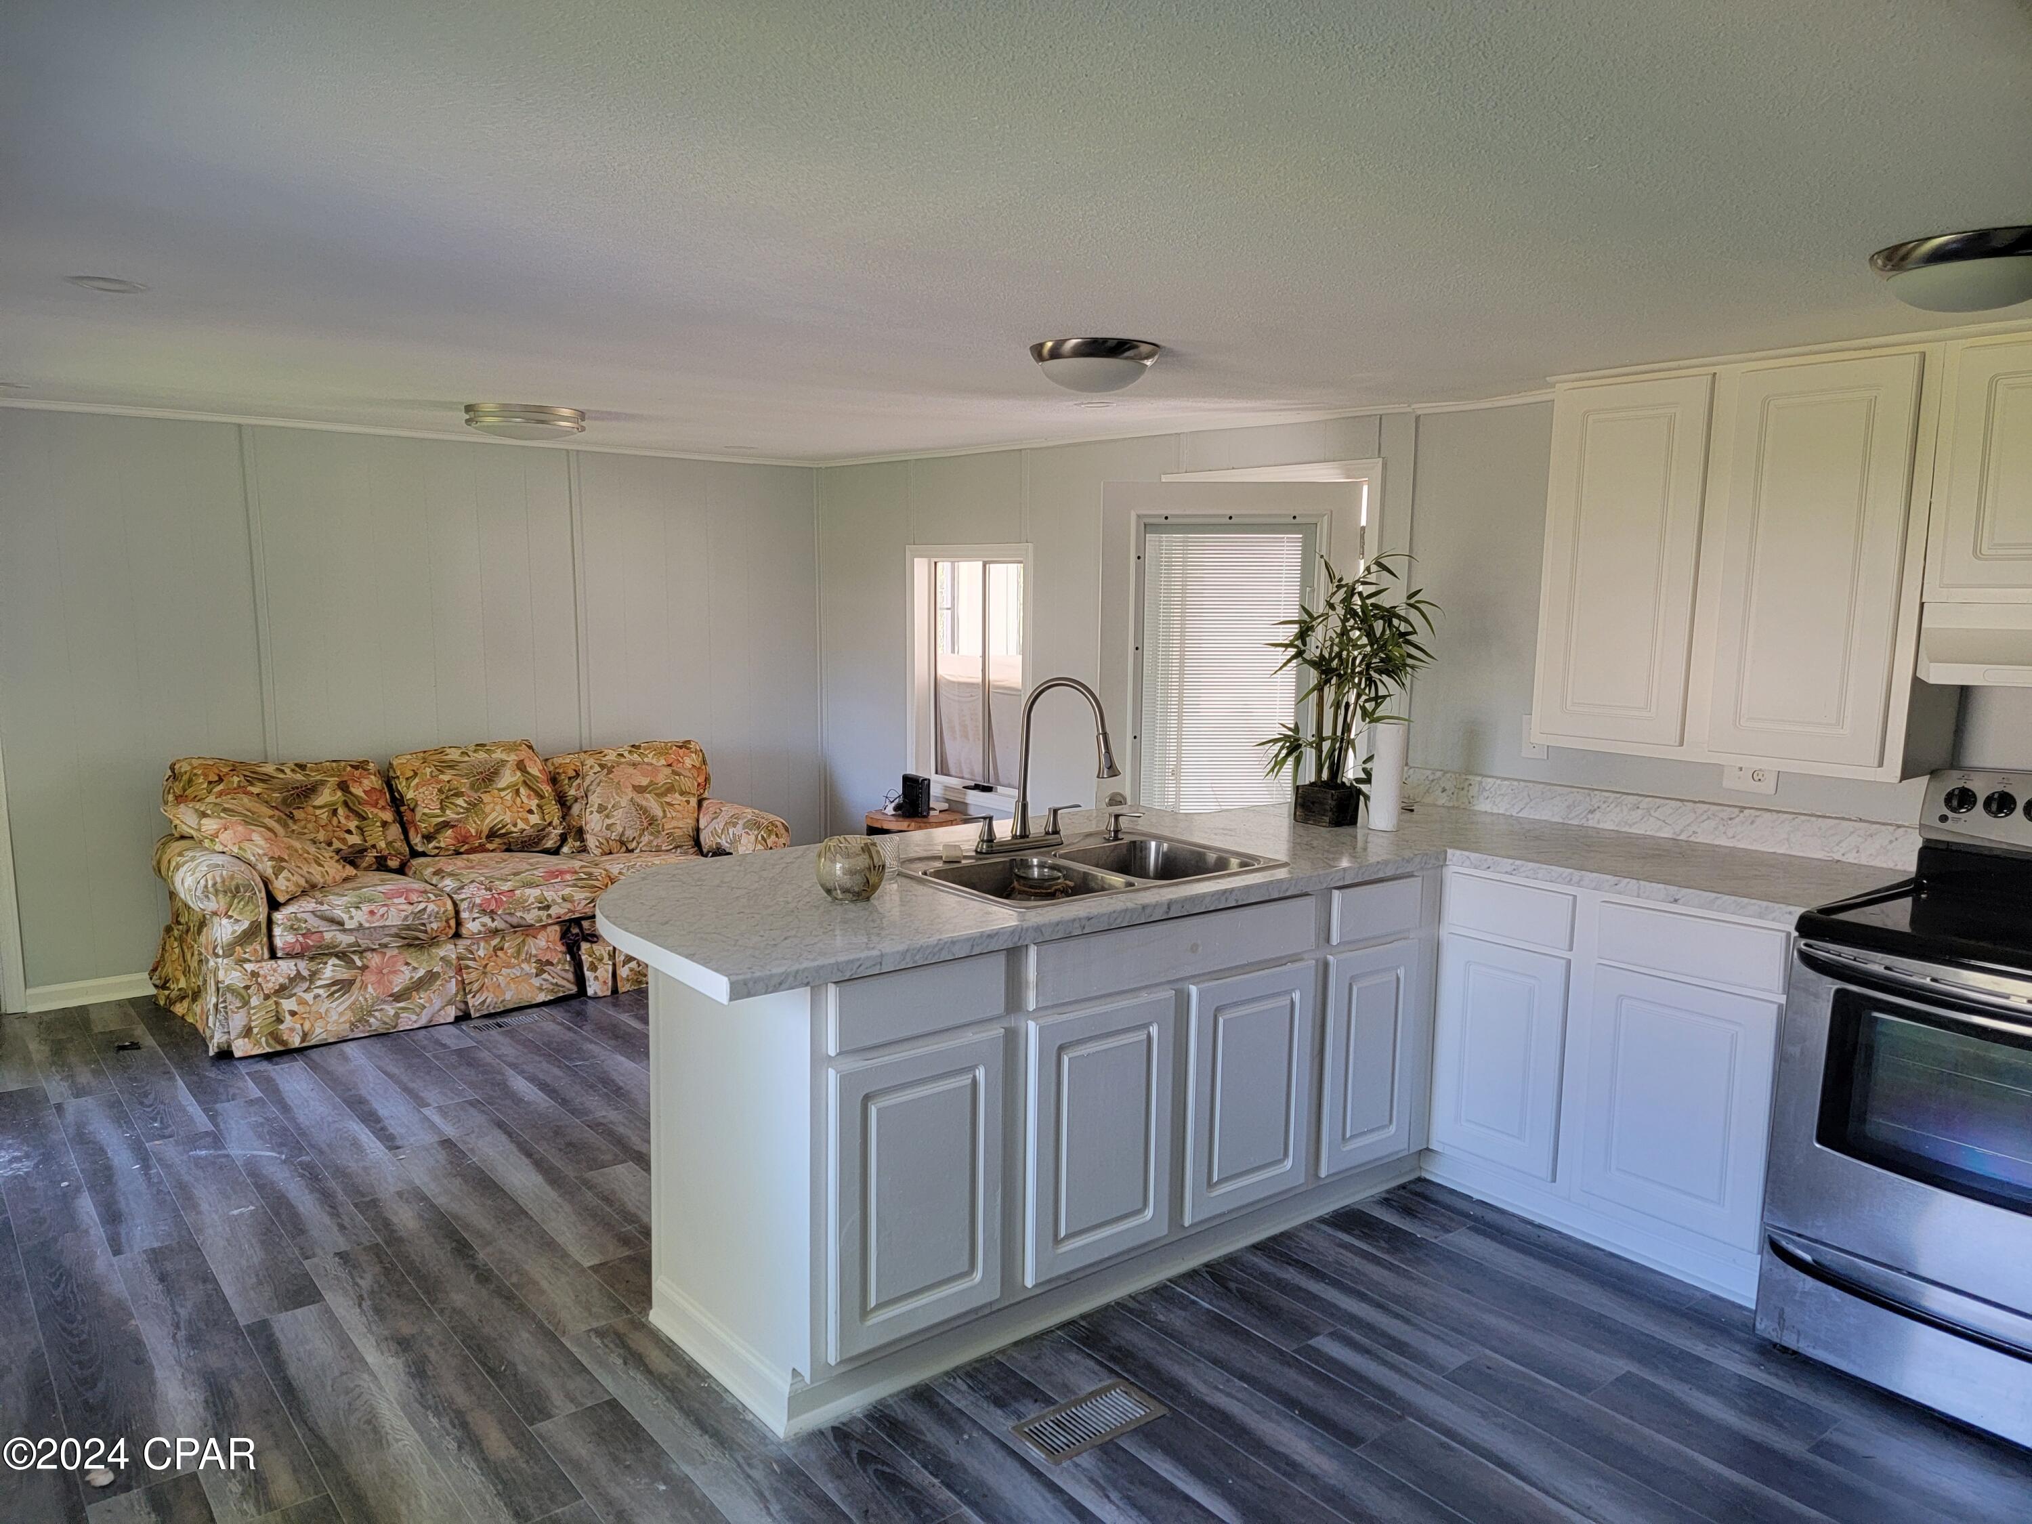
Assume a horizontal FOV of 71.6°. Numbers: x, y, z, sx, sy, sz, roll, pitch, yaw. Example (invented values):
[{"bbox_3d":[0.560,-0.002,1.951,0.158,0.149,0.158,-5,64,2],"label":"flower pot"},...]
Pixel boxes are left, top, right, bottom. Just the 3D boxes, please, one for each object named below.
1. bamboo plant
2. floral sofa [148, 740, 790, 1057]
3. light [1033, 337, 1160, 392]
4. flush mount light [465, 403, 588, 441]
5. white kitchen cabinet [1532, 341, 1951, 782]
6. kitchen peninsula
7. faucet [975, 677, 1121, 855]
[{"bbox_3d":[0.970,-0.236,4.117,0.530,0.741,0.460,1,7,0],"label":"bamboo plant"},{"bbox_3d":[-2.069,0.412,5.546,2.256,0.922,0.961,-5,9,-38],"label":"floral sofa"},{"bbox_3d":[0.198,-0.968,3.493,0.326,0.107,0.326,1,7,0],"label":"light"},{"bbox_3d":[-1.692,-1.158,4.865,0.413,0.100,0.413,-5,9,-38],"label":"flush mount light"},{"bbox_3d":[1.852,-0.504,3.610,0.319,0.988,0.942,-5,9,-38],"label":"white kitchen cabinet"},{"bbox_3d":[0.536,0.713,3.407,2.806,0.893,1.913,-5,9,-38],"label":"kitchen peninsula"},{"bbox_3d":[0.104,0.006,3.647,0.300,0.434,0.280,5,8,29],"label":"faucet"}]

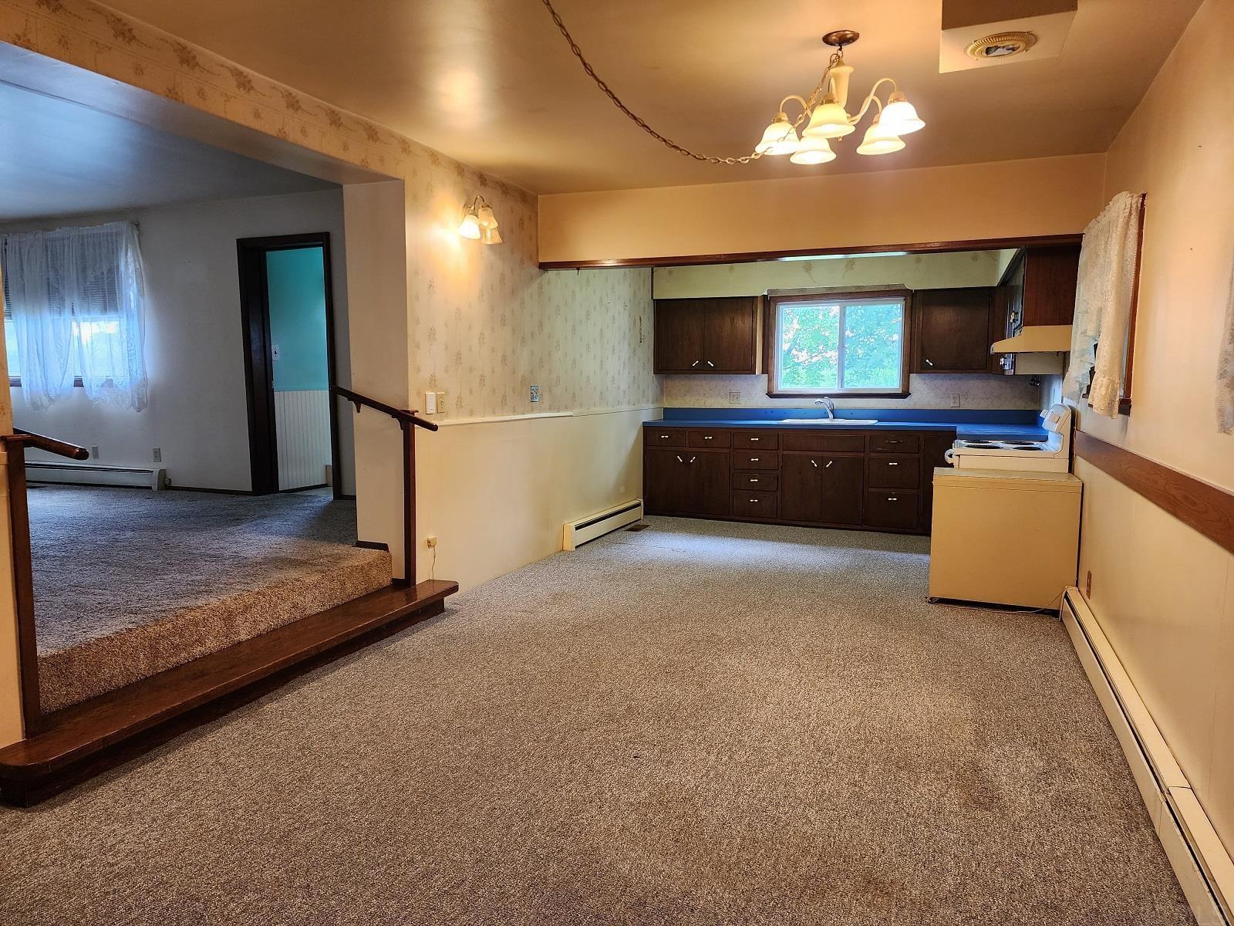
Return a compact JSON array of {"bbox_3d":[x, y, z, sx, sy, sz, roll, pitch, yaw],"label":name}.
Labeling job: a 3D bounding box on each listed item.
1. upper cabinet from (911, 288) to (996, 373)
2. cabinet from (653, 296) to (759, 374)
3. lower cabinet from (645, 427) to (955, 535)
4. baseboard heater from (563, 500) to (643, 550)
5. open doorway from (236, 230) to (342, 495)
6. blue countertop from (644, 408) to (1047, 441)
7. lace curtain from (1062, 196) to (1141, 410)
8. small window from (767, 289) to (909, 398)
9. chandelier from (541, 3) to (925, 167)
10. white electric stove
[{"bbox_3d":[2.954,-1.144,7.195,0.700,0.740,0.320,3,6,22],"label":"upper cabinet"},{"bbox_3d":[0.898,-1.234,8.035,1.025,0.740,0.320,3,6,22],"label":"cabinet"},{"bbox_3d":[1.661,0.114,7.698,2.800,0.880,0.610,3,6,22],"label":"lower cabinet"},{"bbox_3d":[-0.079,0.509,7.115,0.085,0.195,1.580,3,6,22],"label":"baseboard heater"},{"bbox_3d":[-2.601,-0.766,6.643,0.936,2.090,0.140,3,6,22],"label":"open doorway"},{"bbox_3d":[1.806,-0.345,7.130,3.460,0.160,1.460,3,6,22],"label":"blue countertop"},{"bbox_3d":[2.356,-0.714,4.046,0.120,0.970,1.330,3,6,22],"label":"lace curtain"},{"bbox_3d":[2.065,-1.097,7.703,1.305,0.980,0.110,3,6,22],"label":"small window"},{"bbox_3d":[0.440,-1.355,3.001,1.450,0.470,0.640,-1,6,-15],"label":"chandelier"},{"bbox_3d":[2.555,0.191,5.462,0.710,1.185,0.760,3,6,22],"label":"white electric stove"}]

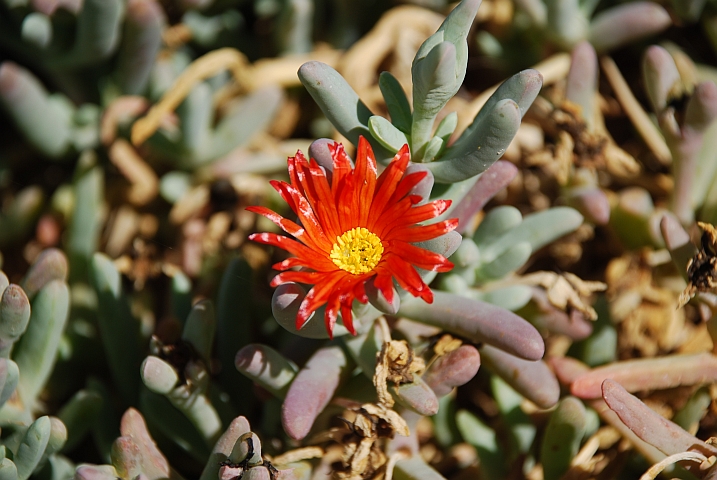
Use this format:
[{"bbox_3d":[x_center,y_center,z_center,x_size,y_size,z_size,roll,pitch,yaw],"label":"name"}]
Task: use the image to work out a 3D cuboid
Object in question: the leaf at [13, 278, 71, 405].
[{"bbox_3d":[-0.064,0.021,0.816,0.008,0.027,0.008,13,19,-4],"label":"leaf"}]

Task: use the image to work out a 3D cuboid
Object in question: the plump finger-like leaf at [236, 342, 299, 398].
[{"bbox_3d":[-0.017,0.026,0.768,0.006,0.019,0.006,22,87,44],"label":"plump finger-like leaf"}]

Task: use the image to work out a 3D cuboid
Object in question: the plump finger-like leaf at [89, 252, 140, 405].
[{"bbox_3d":[-0.050,0.019,0.834,0.008,0.032,0.007,-13,16,-4],"label":"plump finger-like leaf"}]

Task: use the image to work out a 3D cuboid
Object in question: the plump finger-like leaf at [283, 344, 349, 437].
[{"bbox_3d":[-0.007,0.028,0.765,0.008,0.007,0.023,25,58,0],"label":"plump finger-like leaf"}]

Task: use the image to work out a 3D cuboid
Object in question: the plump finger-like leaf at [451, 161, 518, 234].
[{"bbox_3d":[0.024,-0.008,0.780,0.005,0.020,0.005,41,18,1],"label":"plump finger-like leaf"}]

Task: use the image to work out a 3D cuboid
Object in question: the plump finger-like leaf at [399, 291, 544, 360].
[{"bbox_3d":[0.020,0.016,0.768,0.033,0.007,0.008,19,89,11],"label":"plump finger-like leaf"}]

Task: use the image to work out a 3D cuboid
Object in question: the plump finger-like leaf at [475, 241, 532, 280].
[{"bbox_3d":[0.029,0.004,0.825,0.006,0.014,0.006,59,35,1],"label":"plump finger-like leaf"}]

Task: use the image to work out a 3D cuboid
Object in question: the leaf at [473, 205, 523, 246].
[{"bbox_3d":[0.028,-0.002,0.824,0.007,0.016,0.007,41,49,1],"label":"leaf"}]

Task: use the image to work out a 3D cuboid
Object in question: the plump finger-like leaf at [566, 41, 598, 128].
[{"bbox_3d":[0.046,-0.030,0.816,0.006,0.023,0.005,-2,35,3],"label":"plump finger-like leaf"}]

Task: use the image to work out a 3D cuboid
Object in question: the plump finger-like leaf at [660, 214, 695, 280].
[{"bbox_3d":[0.063,0.002,0.795,0.005,0.018,0.004,-20,33,4],"label":"plump finger-like leaf"}]

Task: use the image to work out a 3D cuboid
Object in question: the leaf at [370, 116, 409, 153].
[{"bbox_3d":[0.006,-0.019,0.758,0.004,0.012,0.003,-46,30,1],"label":"leaf"}]

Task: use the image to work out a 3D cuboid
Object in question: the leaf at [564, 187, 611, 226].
[{"bbox_3d":[0.046,-0.008,0.810,0.006,0.005,0.015,-42,39,3],"label":"leaf"}]

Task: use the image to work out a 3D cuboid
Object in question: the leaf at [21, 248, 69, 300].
[{"bbox_3d":[-0.062,0.011,0.796,0.006,0.022,0.005,13,27,-4],"label":"leaf"}]

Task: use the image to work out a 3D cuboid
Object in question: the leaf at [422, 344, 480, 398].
[{"bbox_3d":[0.017,0.026,0.772,0.006,0.020,0.006,55,42,2],"label":"leaf"}]

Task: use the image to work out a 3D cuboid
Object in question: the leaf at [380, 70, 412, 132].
[{"bbox_3d":[0.008,-0.025,0.766,0.003,0.003,0.015,-23,75,1],"label":"leaf"}]

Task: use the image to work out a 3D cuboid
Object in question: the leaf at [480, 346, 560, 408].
[{"bbox_3d":[0.031,0.026,0.811,0.020,0.008,0.008,37,90,17],"label":"leaf"}]

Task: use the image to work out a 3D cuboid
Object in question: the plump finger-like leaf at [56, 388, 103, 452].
[{"bbox_3d":[-0.058,0.037,0.825,0.007,0.016,0.007,28,34,-2],"label":"plump finger-like leaf"}]

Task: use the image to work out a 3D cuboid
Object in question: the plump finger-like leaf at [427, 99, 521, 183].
[{"bbox_3d":[0.023,-0.020,0.802,0.009,0.021,0.008,53,28,0],"label":"plump finger-like leaf"}]

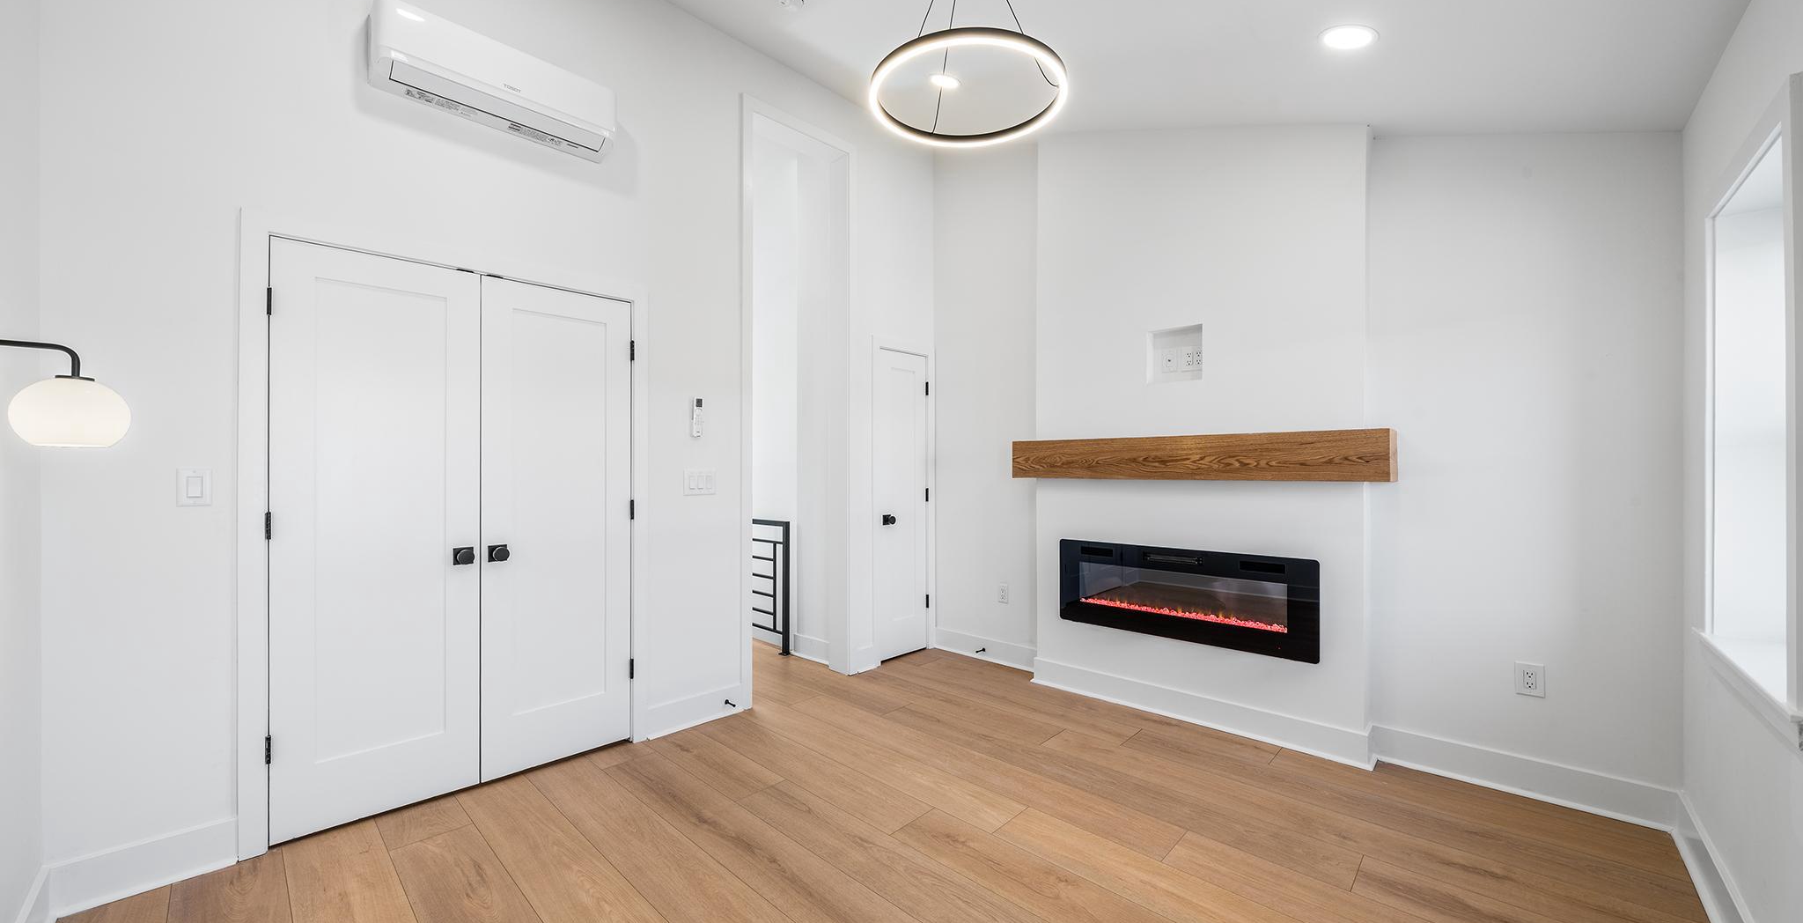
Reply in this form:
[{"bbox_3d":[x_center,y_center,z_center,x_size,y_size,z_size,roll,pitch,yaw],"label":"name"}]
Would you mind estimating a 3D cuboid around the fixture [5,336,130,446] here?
[{"bbox_3d":[-1.611,-0.138,1.235,0.150,0.220,0.197,0,-1,43],"label":"fixture"}]

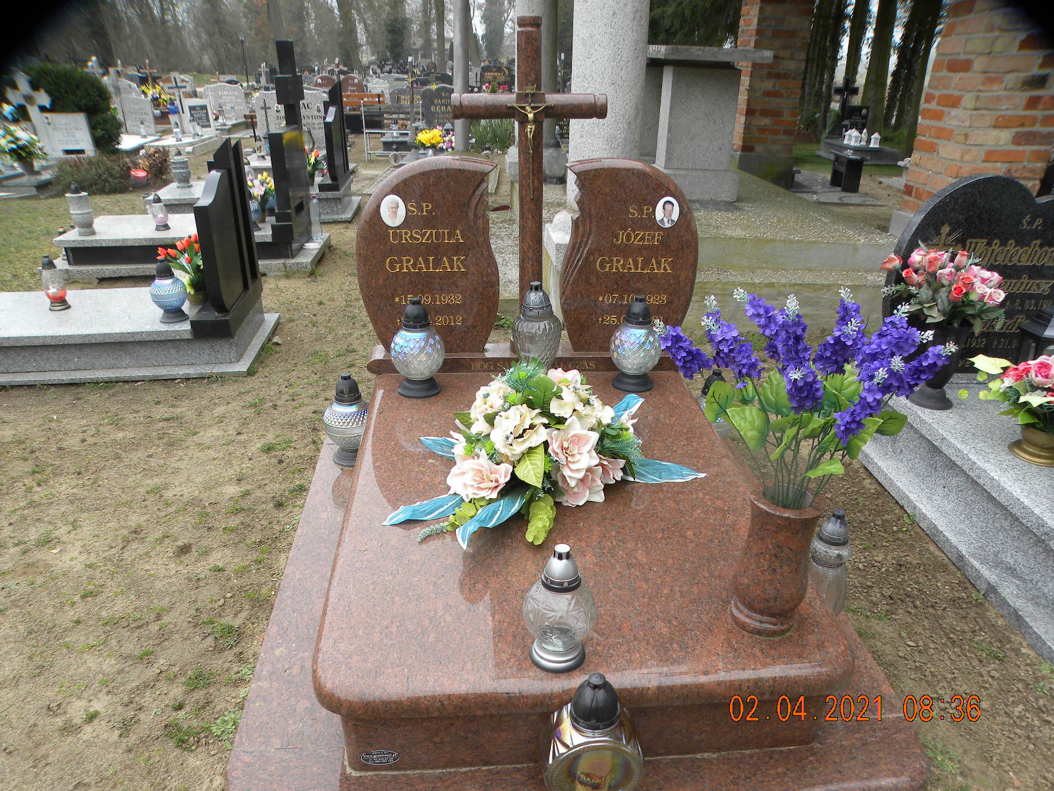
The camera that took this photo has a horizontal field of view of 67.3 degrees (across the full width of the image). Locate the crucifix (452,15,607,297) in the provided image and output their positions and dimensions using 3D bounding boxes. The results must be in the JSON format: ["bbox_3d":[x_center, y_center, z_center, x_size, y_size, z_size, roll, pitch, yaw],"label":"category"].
[{"bbox_3d":[0.002,-0.700,2.747,0.517,1.111,0.117,-2,25,-4],"label":"crucifix"}]

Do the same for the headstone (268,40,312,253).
[{"bbox_3d":[-1.620,-1.664,5.355,0.160,1.353,0.574,-1,24,-5],"label":"headstone"}]

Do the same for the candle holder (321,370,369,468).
[{"bbox_3d":[-0.611,0.075,2.695,0.159,0.326,0.159,-2,25,-4],"label":"candle holder"}]

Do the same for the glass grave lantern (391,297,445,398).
[{"bbox_3d":[-0.338,-0.160,2.461,0.172,0.298,0.172,-1,24,-5],"label":"glass grave lantern"}]

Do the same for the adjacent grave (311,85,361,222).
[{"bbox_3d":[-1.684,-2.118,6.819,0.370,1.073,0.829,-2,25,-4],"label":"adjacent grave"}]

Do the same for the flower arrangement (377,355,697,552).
[{"bbox_3d":[0.066,0.100,1.973,0.800,0.300,0.560,-1,24,-5],"label":"flower arrangement"}]

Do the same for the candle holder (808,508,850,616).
[{"bbox_3d":[0.730,0.428,1.933,0.100,0.344,0.100,-1,24,-5],"label":"candle holder"}]

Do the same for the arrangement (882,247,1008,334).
[{"bbox_3d":[1.506,-0.369,2.830,0.430,0.290,0.360,-1,24,-5],"label":"arrangement"}]

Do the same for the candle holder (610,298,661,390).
[{"bbox_3d":[0.355,-0.178,2.555,0.172,0.294,0.172,-1,24,-5],"label":"candle holder"}]

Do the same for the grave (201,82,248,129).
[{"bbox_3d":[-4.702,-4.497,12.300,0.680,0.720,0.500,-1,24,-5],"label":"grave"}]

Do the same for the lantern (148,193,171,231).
[{"bbox_3d":[-2.440,-1.214,5.238,0.105,0.236,0.105,-2,25,-4],"label":"lantern"}]

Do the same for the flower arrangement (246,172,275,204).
[{"bbox_3d":[-1.817,-1.416,5.413,0.205,0.244,0.195,20,31,36],"label":"flower arrangement"}]

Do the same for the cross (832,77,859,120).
[{"bbox_3d":[4.385,-4.081,10.943,0.360,0.630,0.070,-2,25,-4],"label":"cross"}]

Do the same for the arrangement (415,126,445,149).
[{"bbox_3d":[-1.100,-2.935,9.000,0.340,0.270,0.300,-1,24,-5],"label":"arrangement"}]

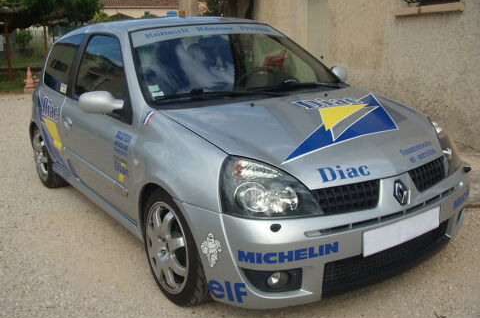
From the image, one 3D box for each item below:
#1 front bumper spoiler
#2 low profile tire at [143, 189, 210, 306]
[{"bbox_3d":[0.567,0.280,2.617,1.640,0.530,0.620,-11,17,-32],"label":"front bumper spoiler"},{"bbox_3d":[-0.264,0.436,2.641,0.200,0.585,0.585,-11,17,-32],"label":"low profile tire"}]

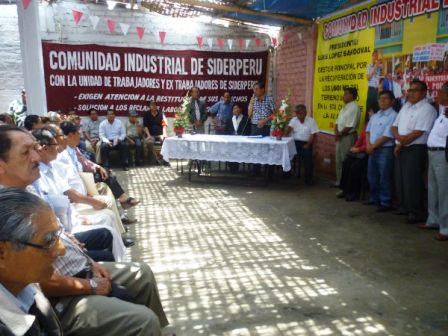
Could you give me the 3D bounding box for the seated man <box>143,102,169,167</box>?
[{"bbox_3d":[-1.600,-0.821,8.494,0.560,1.400,0.800,-3,11,-14],"label":"seated man"}]

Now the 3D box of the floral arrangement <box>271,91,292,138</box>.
[{"bbox_3d":[1.054,-0.962,6.685,0.390,0.890,0.380,3,11,14],"label":"floral arrangement"}]

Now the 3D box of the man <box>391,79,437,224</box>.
[{"bbox_3d":[2.290,-0.196,4.379,0.380,1.690,0.520,-7,13,-34],"label":"man"}]

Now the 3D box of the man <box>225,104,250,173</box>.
[{"bbox_3d":[0.280,-0.621,7.565,0.540,1.350,0.720,1,11,6],"label":"man"}]

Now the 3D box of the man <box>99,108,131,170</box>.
[{"bbox_3d":[-2.410,-0.674,8.064,0.640,1.270,0.800,-2,11,-11],"label":"man"}]

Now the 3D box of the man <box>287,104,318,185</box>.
[{"bbox_3d":[1.432,-0.448,6.686,0.560,1.410,0.740,3,11,17],"label":"man"}]

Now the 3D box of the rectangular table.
[{"bbox_3d":[0.150,-0.315,6.910,2.360,0.490,1.150,3,11,16],"label":"rectangular table"}]

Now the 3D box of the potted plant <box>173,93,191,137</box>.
[{"bbox_3d":[-0.840,-1.019,7.084,0.360,0.850,0.340,0,11,0],"label":"potted plant"}]

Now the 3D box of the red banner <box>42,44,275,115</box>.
[{"bbox_3d":[-1.423,-1.936,8.309,5.000,1.570,0.050,-2,10,-10],"label":"red banner"}]

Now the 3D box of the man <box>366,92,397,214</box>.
[{"bbox_3d":[2.151,-0.254,5.013,0.350,1.630,0.480,-6,12,-30],"label":"man"}]

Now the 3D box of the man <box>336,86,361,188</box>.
[{"bbox_3d":[2.102,-0.528,6.275,0.380,1.710,0.480,-2,10,-11],"label":"man"}]

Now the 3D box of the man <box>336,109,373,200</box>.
[{"bbox_3d":[2.131,-0.224,5.578,0.780,1.370,0.520,-4,11,-23],"label":"man"}]

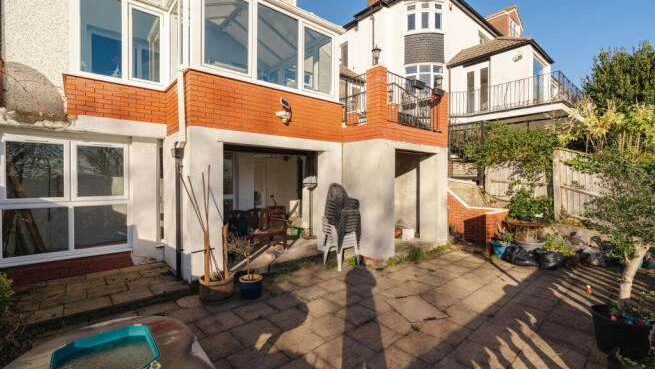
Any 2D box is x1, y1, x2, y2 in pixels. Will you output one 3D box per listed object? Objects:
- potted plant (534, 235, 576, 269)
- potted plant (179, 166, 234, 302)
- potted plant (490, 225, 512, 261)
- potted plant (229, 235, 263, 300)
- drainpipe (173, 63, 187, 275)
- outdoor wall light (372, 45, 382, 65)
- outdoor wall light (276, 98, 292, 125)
[{"bbox_3d":[4.386,1.262,5.596,0.640,0.570,0.580,1,1,38],"label":"potted plant"},{"bbox_3d":[-1.673,0.637,4.037,0.720,1.820,0.520,0,1,-23],"label":"potted plant"},{"bbox_3d":[3.669,1.187,6.115,0.440,0.700,0.440,1,1,31],"label":"potted plant"},{"bbox_3d":[-1.139,1.148,4.094,0.460,0.800,0.420,0,1,-16],"label":"potted plant"},{"bbox_3d":[-2.171,-0.151,4.271,0.150,3.129,0.170,0,1,-40],"label":"drainpipe"},{"bbox_3d":[0.963,-2.494,5.630,0.190,0.430,0.190,0,1,10],"label":"outdoor wall light"},{"bbox_3d":[-0.765,-1.283,5.154,0.220,0.450,0.180,0,1,-40],"label":"outdoor wall light"}]

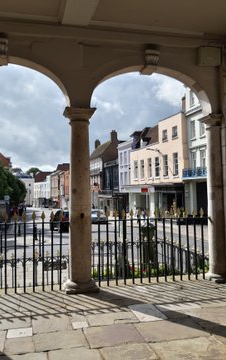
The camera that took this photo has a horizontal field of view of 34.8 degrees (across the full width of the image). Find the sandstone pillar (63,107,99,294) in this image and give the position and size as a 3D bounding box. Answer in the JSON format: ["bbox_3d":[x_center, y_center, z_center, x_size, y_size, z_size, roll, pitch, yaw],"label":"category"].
[{"bbox_3d":[-0.549,0.329,6.114,0.550,3.020,0.550,0,-2,-14],"label":"sandstone pillar"}]

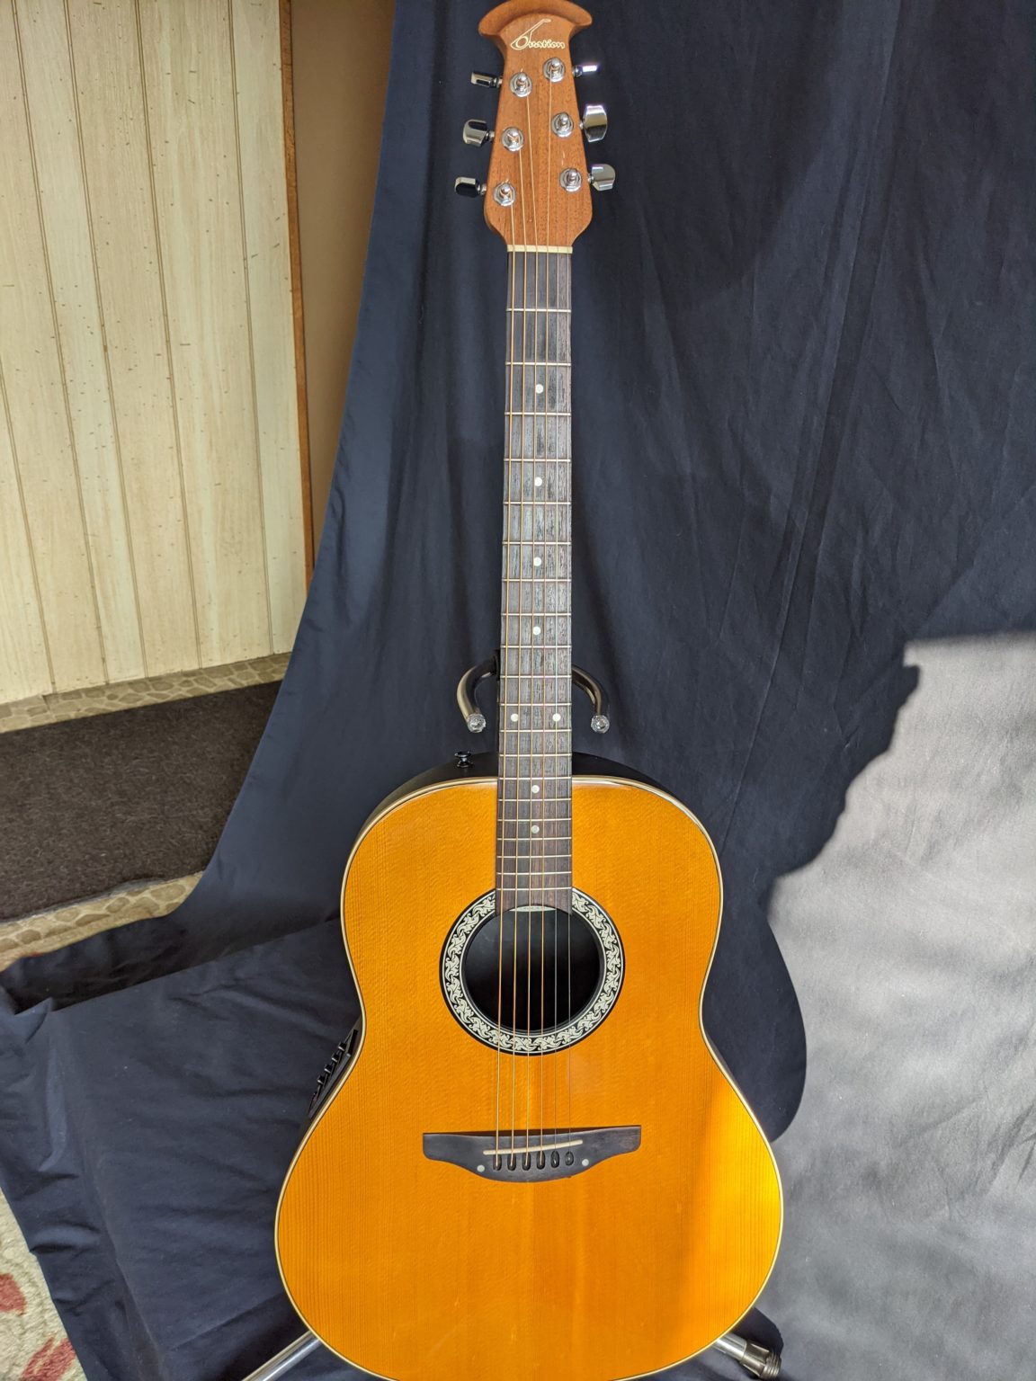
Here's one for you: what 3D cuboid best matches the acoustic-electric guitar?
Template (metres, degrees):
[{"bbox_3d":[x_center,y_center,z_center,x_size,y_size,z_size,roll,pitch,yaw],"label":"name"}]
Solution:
[{"bbox_3d":[0.009,0.052,0.844,0.405,1.051,0.152,-1,11,-4],"label":"acoustic-electric guitar"}]

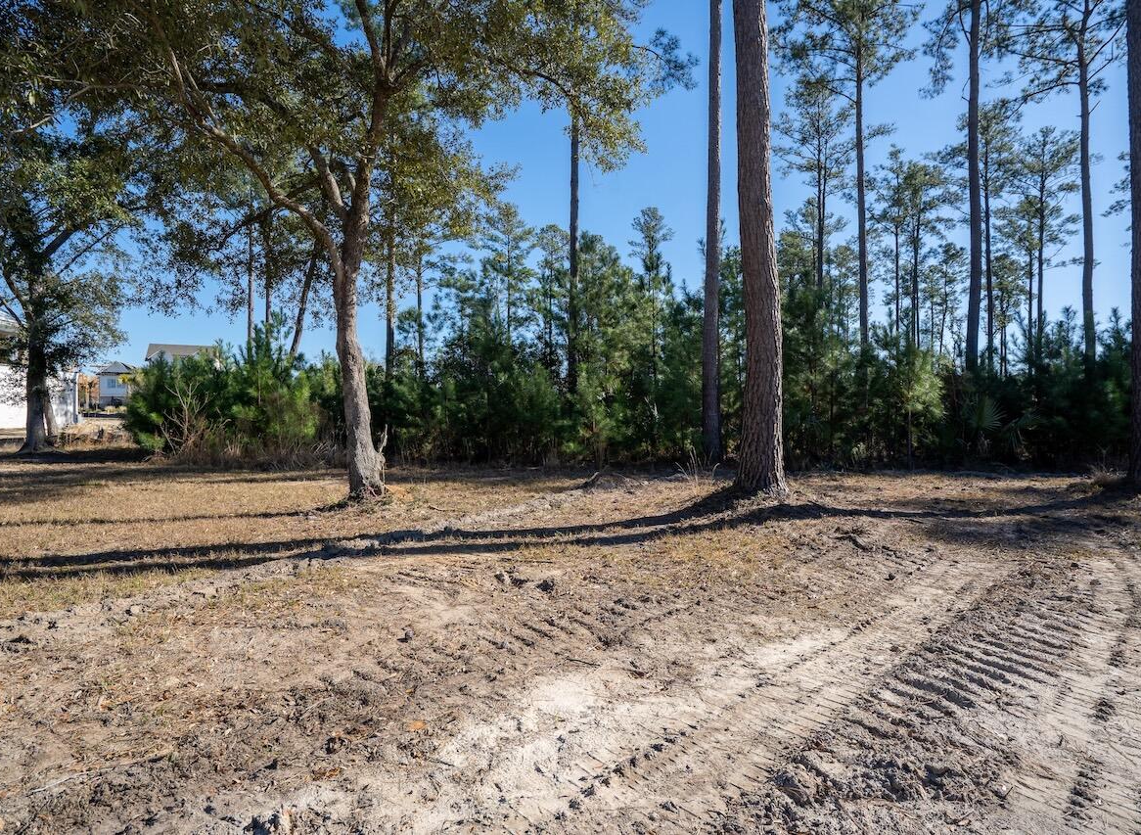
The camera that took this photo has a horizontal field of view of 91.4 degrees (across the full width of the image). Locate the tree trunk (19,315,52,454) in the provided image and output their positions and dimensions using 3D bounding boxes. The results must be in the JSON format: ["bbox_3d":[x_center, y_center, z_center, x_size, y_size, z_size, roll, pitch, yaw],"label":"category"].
[{"bbox_3d":[-15.345,-0.928,16.000,0.550,3.990,0.550,0,0,-44],"label":"tree trunk"}]

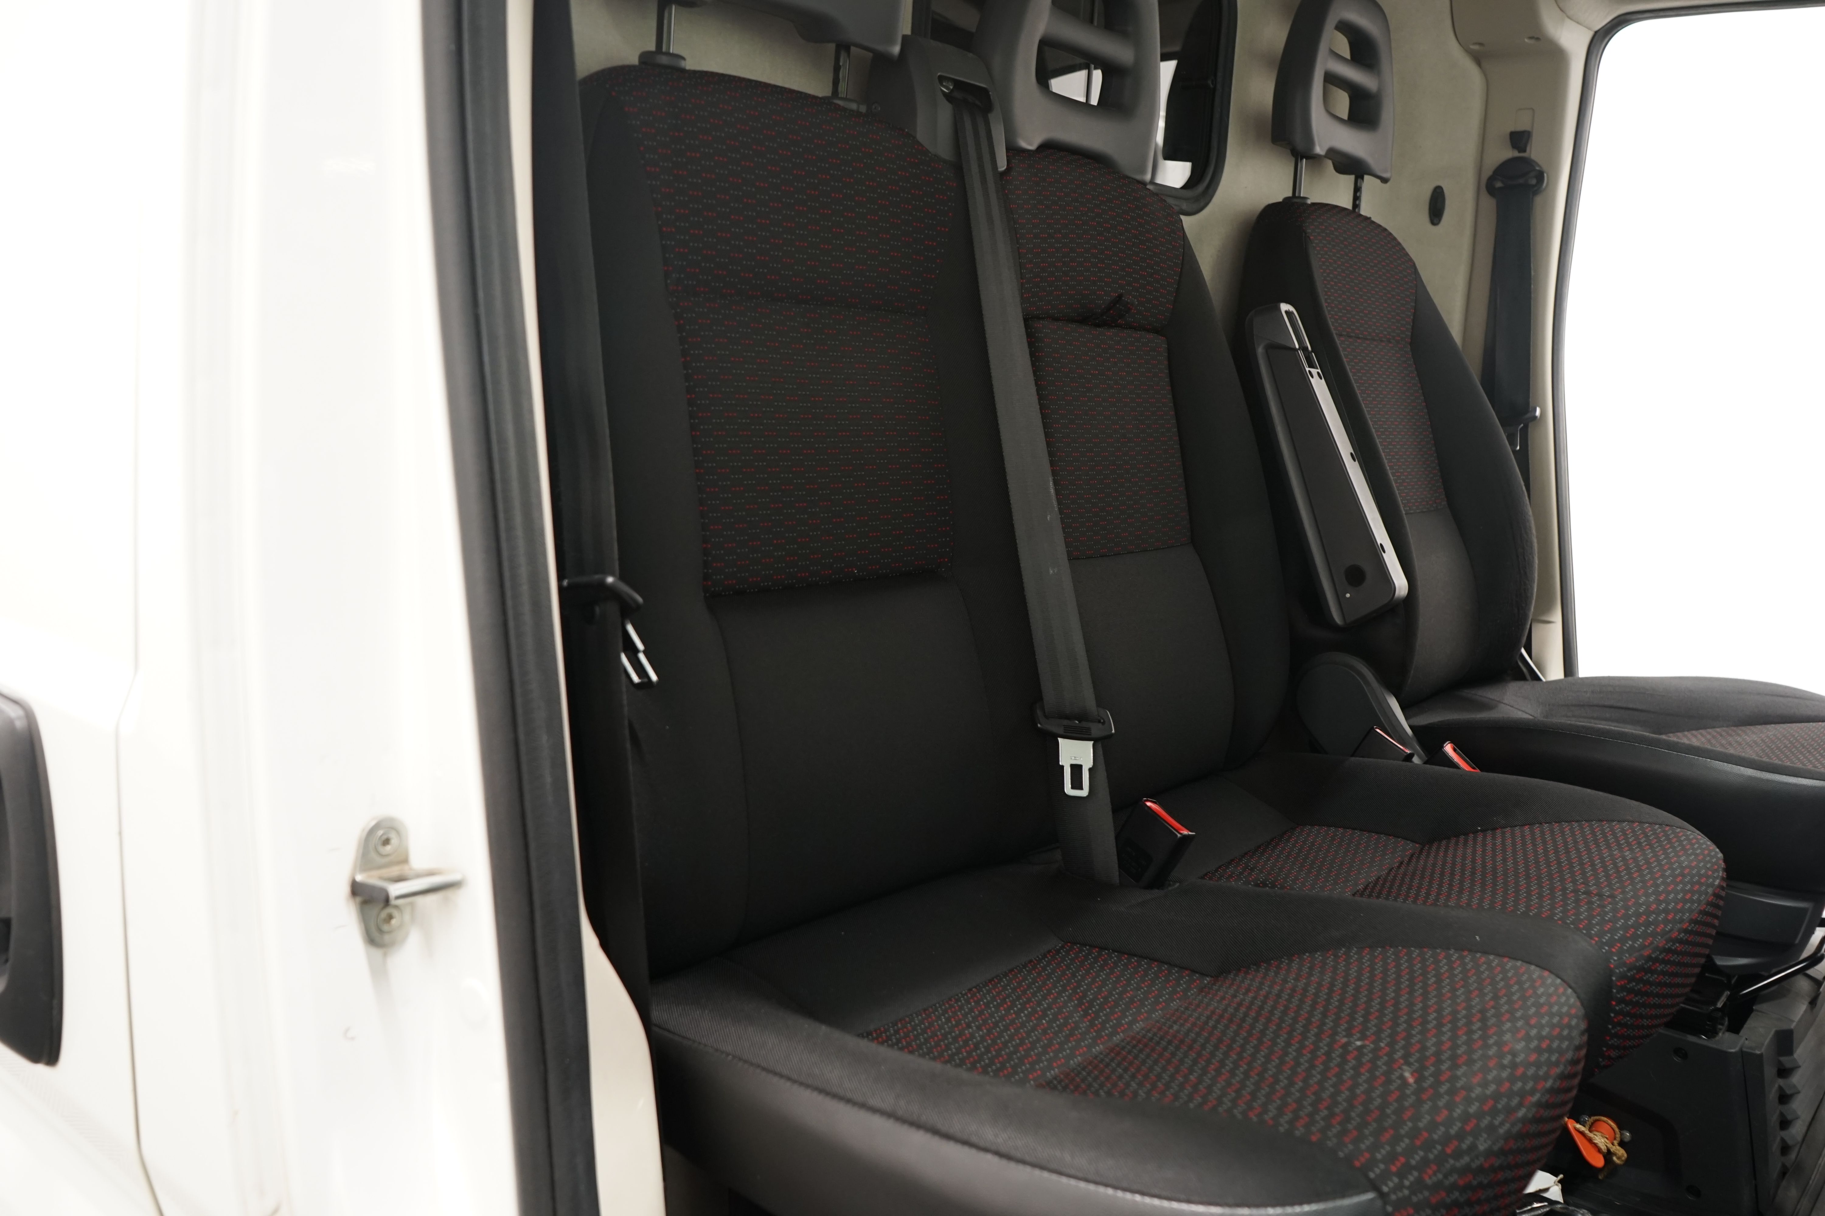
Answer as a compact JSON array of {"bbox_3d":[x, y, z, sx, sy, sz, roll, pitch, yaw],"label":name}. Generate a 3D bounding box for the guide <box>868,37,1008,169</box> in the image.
[{"bbox_3d":[0.024,-0.446,1.310,0.068,0.115,0.122,6,10,40],"label":"guide"}]

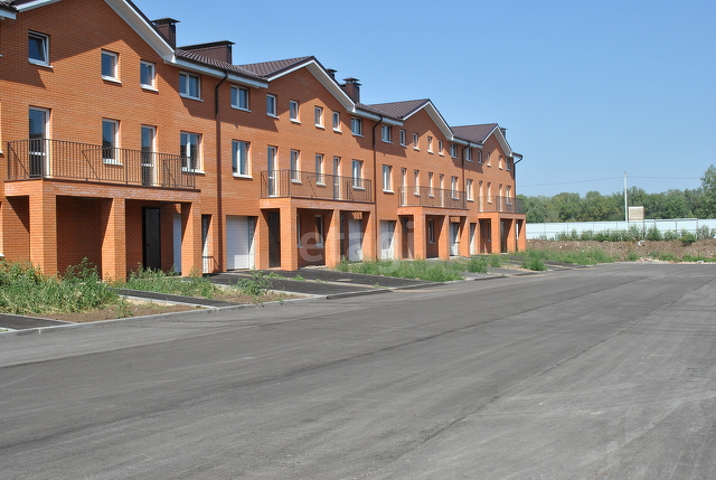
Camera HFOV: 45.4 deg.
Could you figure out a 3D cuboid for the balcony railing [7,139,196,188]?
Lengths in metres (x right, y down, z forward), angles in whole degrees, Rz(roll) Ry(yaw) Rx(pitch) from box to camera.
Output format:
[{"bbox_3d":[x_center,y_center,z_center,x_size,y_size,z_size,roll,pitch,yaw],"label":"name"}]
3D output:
[{"bbox_3d":[-7.829,-2.275,27.227,1.360,1.140,6.860,-1,0,27],"label":"balcony railing"}]

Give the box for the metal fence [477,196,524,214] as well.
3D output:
[{"bbox_3d":[10.946,-2.563,64.879,1.414,1.159,6.697,-1,0,27],"label":"metal fence"}]

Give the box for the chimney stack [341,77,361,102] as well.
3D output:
[{"bbox_3d":[-0.435,-9.037,52.265,0.950,1.650,0.800,-1,0,27],"label":"chimney stack"}]

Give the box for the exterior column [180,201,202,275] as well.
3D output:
[{"bbox_3d":[-5.803,0.009,29.902,0.510,2.573,0.500,-1,0,27],"label":"exterior column"}]

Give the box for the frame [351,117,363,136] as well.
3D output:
[{"bbox_3d":[-0.108,-5.946,45.139,0.120,0.966,1.280,-1,0,27],"label":"frame"}]

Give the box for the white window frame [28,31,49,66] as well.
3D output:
[{"bbox_3d":[-9.793,-5.830,26.148,0.120,0.961,0.830,-1,0,27],"label":"white window frame"}]

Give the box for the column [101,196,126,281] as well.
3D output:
[{"bbox_3d":[-7.537,0.041,26.504,0.510,2.593,0.510,-1,0,27],"label":"column"}]

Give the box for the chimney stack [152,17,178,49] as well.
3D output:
[{"bbox_3d":[-8.439,-8.938,37.306,1.100,1.400,0.720,-1,0,28],"label":"chimney stack"}]

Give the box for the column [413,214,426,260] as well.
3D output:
[{"bbox_3d":[3.624,-0.114,49.161,0.510,2.623,0.510,-1,0,27],"label":"column"}]

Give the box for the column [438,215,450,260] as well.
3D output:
[{"bbox_3d":[5.326,-0.138,52.498,0.510,2.623,0.510,-1,0,27],"label":"column"}]

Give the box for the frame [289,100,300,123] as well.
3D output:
[{"bbox_3d":[-2.996,-5.998,40.061,0.120,0.970,0.900,-1,0,28],"label":"frame"}]

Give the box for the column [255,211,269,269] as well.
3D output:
[{"bbox_3d":[-4.081,-0.020,36.332,0.300,2.530,0.680,-1,0,27],"label":"column"}]

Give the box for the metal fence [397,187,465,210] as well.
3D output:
[{"bbox_3d":[4.691,-2.458,52.705,1.500,1.150,7.350,-1,0,28],"label":"metal fence"}]

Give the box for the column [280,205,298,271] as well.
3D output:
[{"bbox_3d":[-2.892,-0.017,36.327,0.520,2.650,0.520,-1,0,27],"label":"column"}]

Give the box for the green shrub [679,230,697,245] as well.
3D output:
[{"bbox_3d":[26.177,-0.159,68.000,1.350,1.150,1.250,-1,0,27],"label":"green shrub"}]

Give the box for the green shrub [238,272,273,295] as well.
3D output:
[{"bbox_3d":[-3.135,1.330,26.200,0.800,0.760,0.900,-1,0,28],"label":"green shrub"}]

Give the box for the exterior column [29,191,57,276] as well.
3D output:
[{"bbox_3d":[-8.951,0.001,24.505,0.510,2.533,0.510,-1,0,27],"label":"exterior column"}]

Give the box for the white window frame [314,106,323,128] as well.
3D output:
[{"bbox_3d":[-1.934,-5.823,40.700,0.130,0.960,0.900,-1,0,27],"label":"white window frame"}]

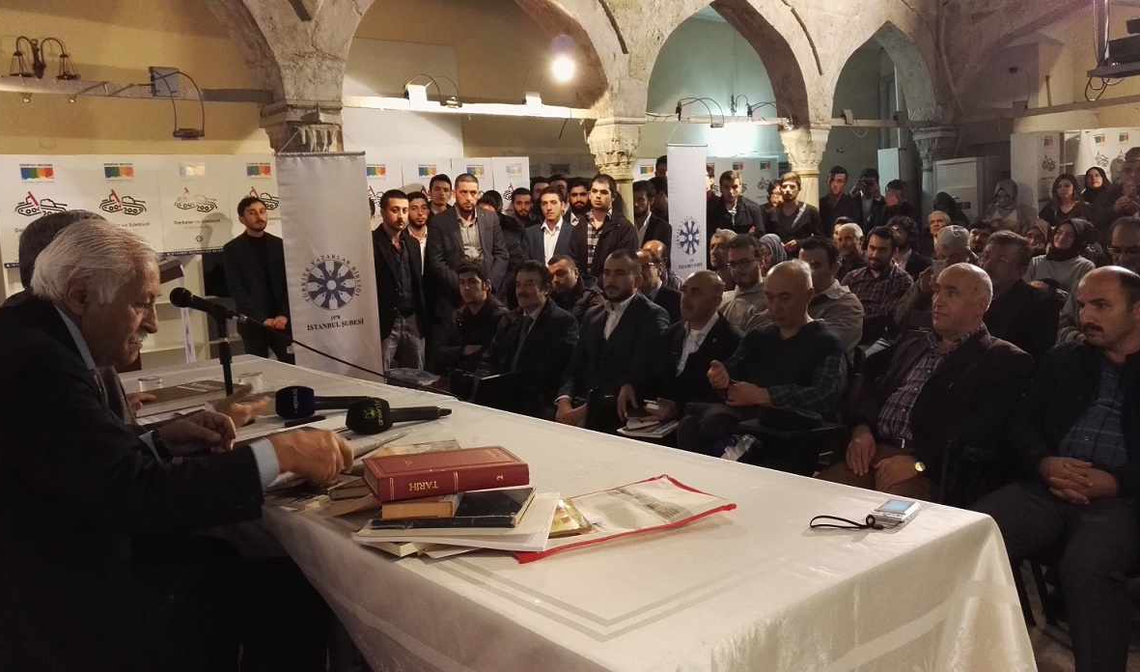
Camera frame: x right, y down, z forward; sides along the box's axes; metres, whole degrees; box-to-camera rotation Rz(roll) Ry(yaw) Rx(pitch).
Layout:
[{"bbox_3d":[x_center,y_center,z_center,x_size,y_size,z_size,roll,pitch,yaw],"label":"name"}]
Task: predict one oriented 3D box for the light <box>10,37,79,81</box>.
[{"bbox_3d":[-3.323,-1.753,5.400,0.410,0.280,0.250,-10,12,-39],"label":"light"}]

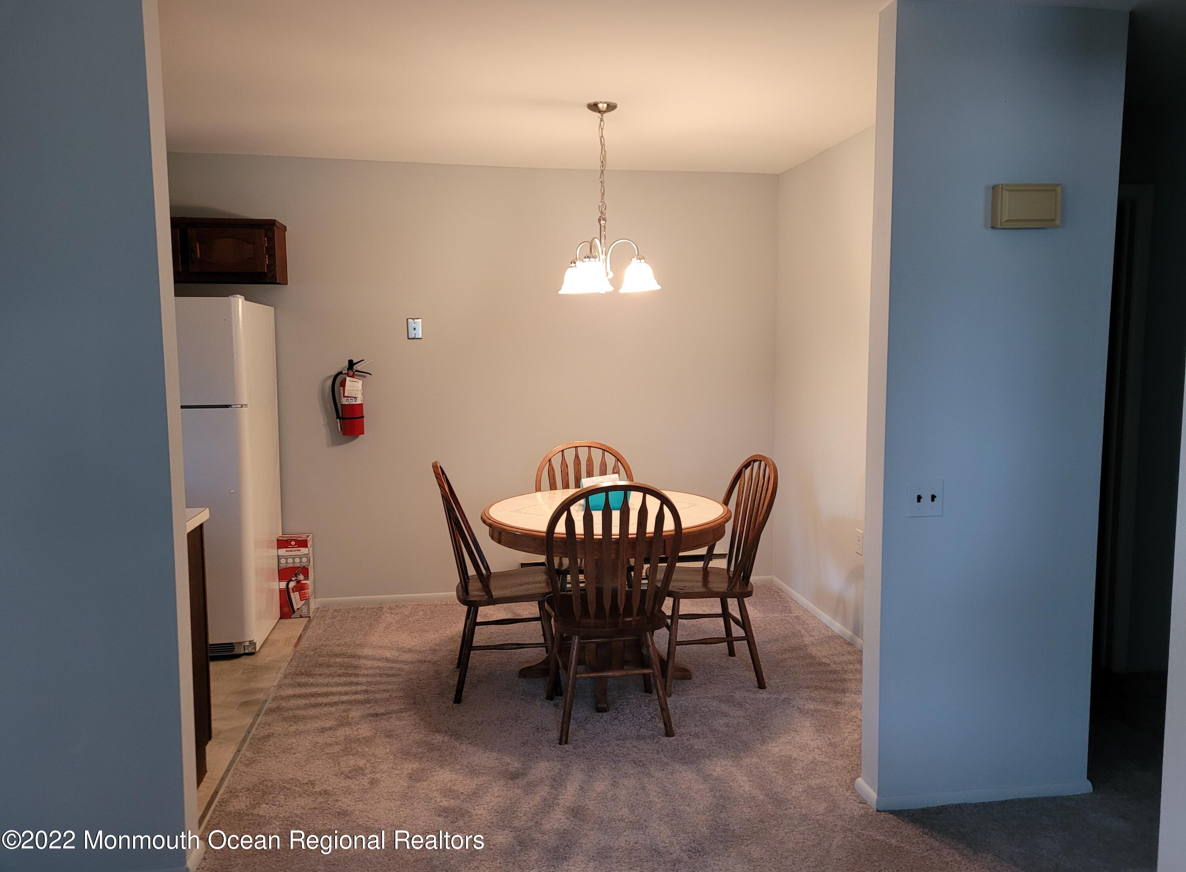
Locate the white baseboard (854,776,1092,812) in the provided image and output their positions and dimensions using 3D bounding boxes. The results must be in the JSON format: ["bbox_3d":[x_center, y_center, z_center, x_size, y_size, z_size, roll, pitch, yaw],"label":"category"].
[{"bbox_3d":[1.229,1.125,2.879,0.760,0.050,0.150,-1,6,-9],"label":"white baseboard"}]

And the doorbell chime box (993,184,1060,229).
[{"bbox_3d":[1.294,-0.683,2.655,0.199,0.124,0.044,-1,6,-9],"label":"doorbell chime box"}]

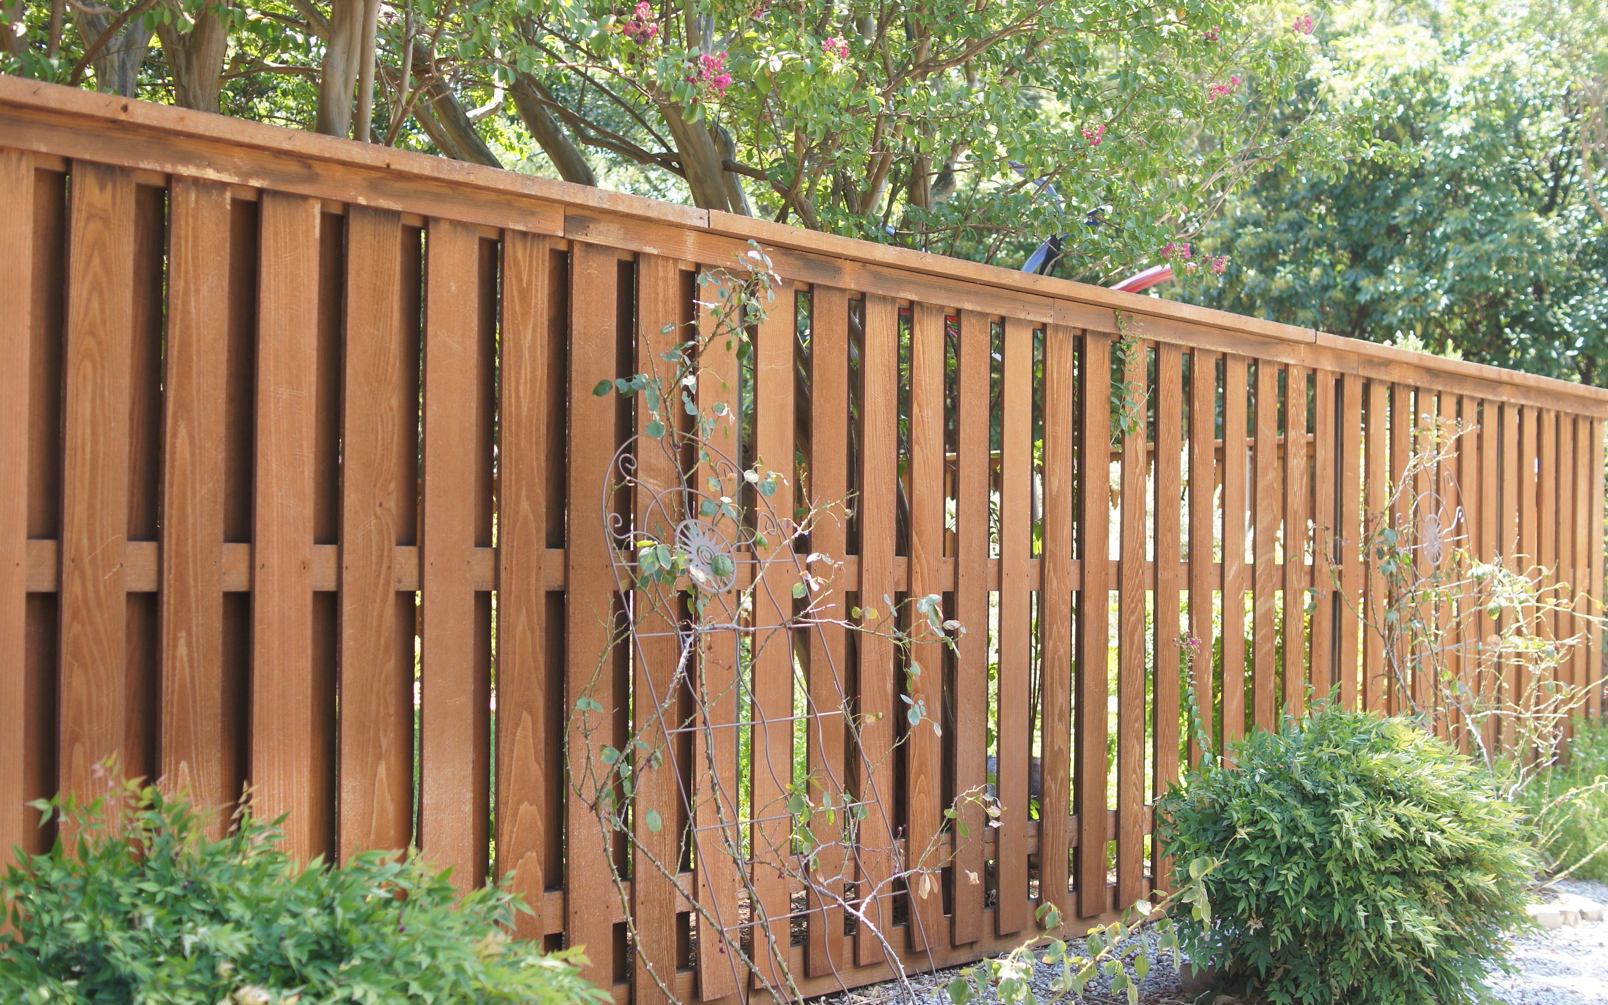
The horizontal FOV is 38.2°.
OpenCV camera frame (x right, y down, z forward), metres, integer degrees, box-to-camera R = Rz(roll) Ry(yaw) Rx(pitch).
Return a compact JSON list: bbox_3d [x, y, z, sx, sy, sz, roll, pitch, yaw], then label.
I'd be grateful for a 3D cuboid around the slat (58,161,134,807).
[{"bbox_3d":[-1.270,0.255,4.133,0.018,1.725,0.138,-1,-2,38],"label":"slat"}]

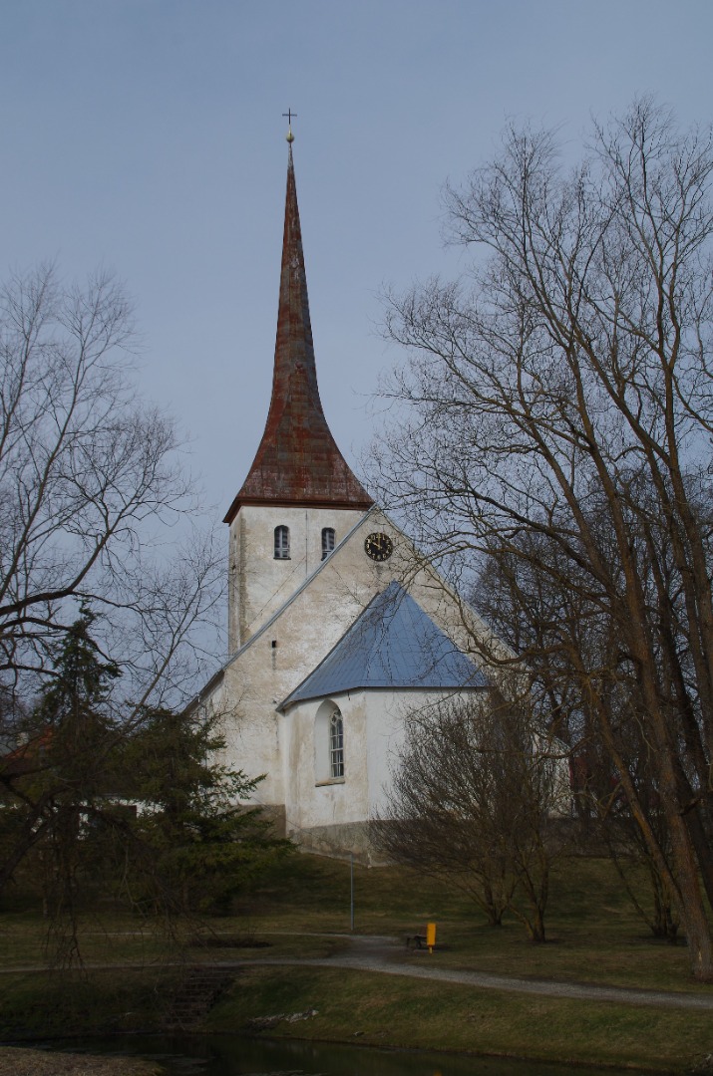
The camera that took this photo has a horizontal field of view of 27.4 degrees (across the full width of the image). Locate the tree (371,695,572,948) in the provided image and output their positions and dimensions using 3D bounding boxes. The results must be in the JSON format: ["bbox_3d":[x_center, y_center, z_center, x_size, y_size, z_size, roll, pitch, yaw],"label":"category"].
[{"bbox_3d":[4.529,10.897,57.566,7.412,9.469,6.800,-1,-14,0],"label":"tree"}]

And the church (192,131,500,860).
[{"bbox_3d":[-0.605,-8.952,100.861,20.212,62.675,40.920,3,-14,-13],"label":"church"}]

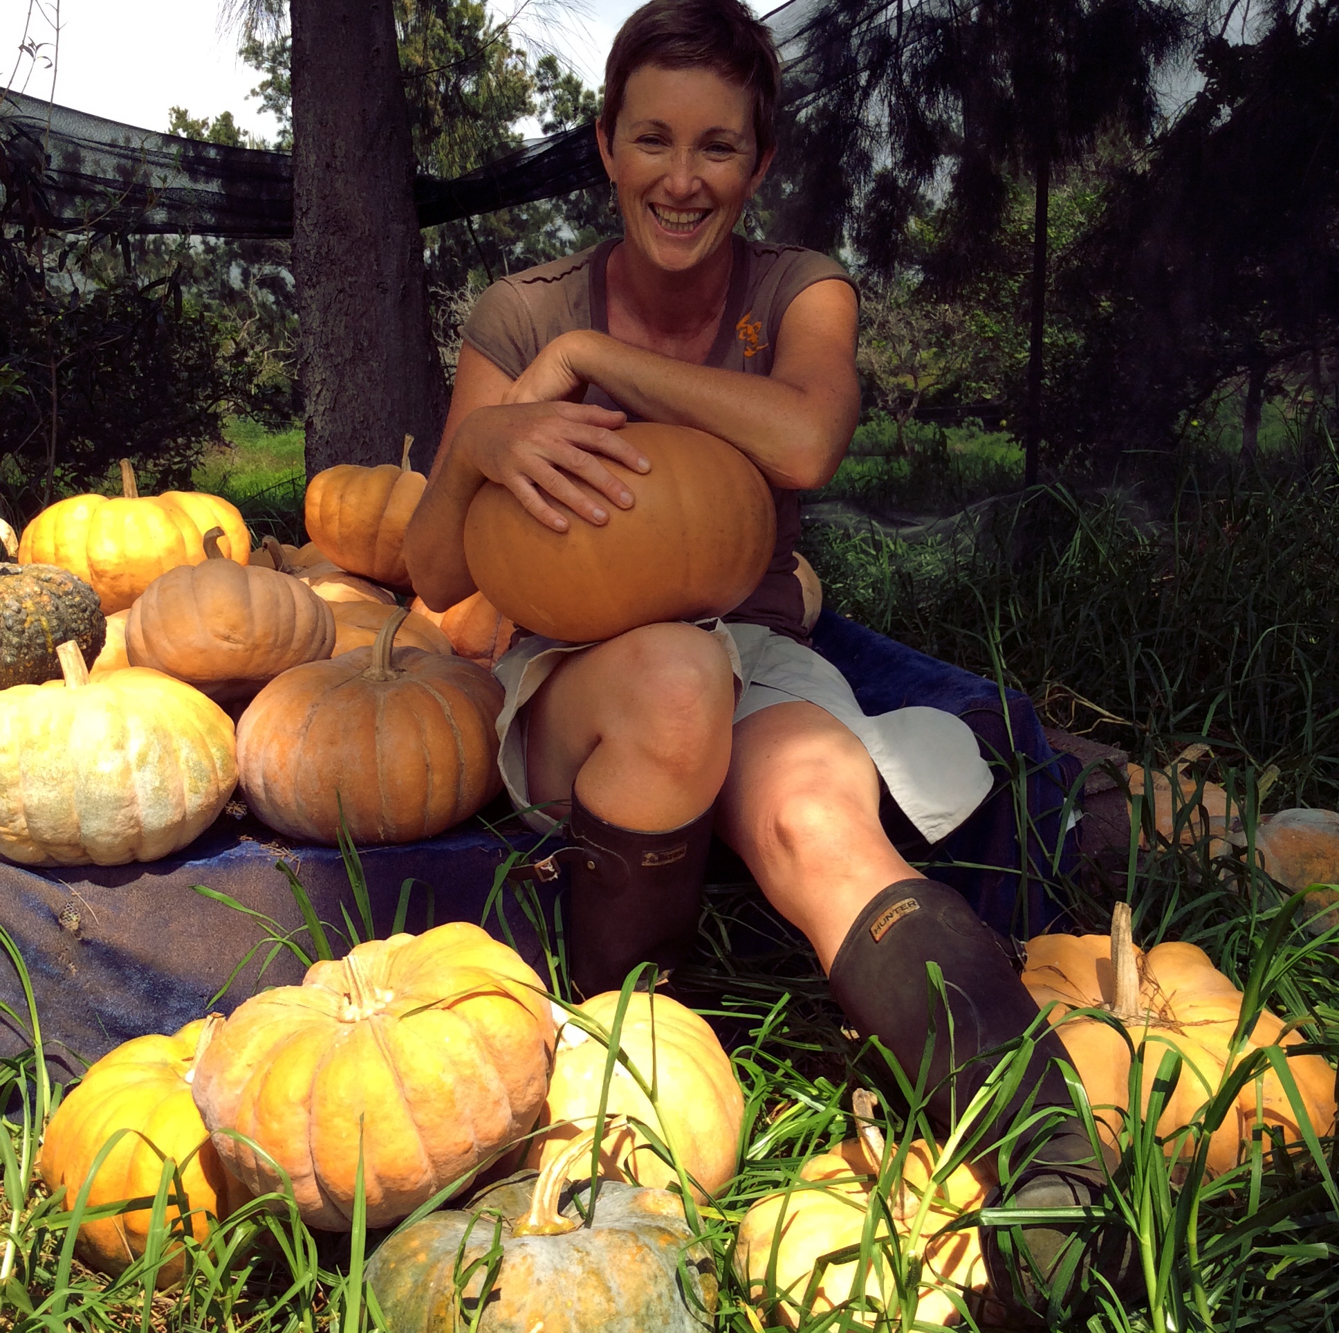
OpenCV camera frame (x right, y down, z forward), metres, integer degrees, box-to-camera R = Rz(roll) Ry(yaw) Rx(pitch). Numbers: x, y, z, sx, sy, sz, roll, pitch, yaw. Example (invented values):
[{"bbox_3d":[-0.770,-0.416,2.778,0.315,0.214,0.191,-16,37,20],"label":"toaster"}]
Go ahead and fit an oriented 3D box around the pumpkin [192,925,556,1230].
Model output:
[{"bbox_3d":[-0.247,0.340,1.426,0.300,0.225,0.300,-8,26,2],"label":"pumpkin"}]

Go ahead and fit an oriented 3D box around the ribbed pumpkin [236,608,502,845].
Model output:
[{"bbox_3d":[-0.313,0.051,1.787,0.276,0.245,0.276,3,15,-1],"label":"ribbed pumpkin"}]

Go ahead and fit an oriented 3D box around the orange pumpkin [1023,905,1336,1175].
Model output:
[{"bbox_3d":[0.431,0.330,1.585,0.355,0.265,0.355,-3,18,1],"label":"orange pumpkin"}]

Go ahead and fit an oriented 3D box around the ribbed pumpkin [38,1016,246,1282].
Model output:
[{"bbox_3d":[-0.405,0.388,1.402,0.222,0.225,0.222,6,12,-1],"label":"ribbed pumpkin"}]

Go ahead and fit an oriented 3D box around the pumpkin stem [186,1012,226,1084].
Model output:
[{"bbox_3d":[-0.377,0.309,1.385,0.026,0.064,0.026,20,12,-4],"label":"pumpkin stem"}]

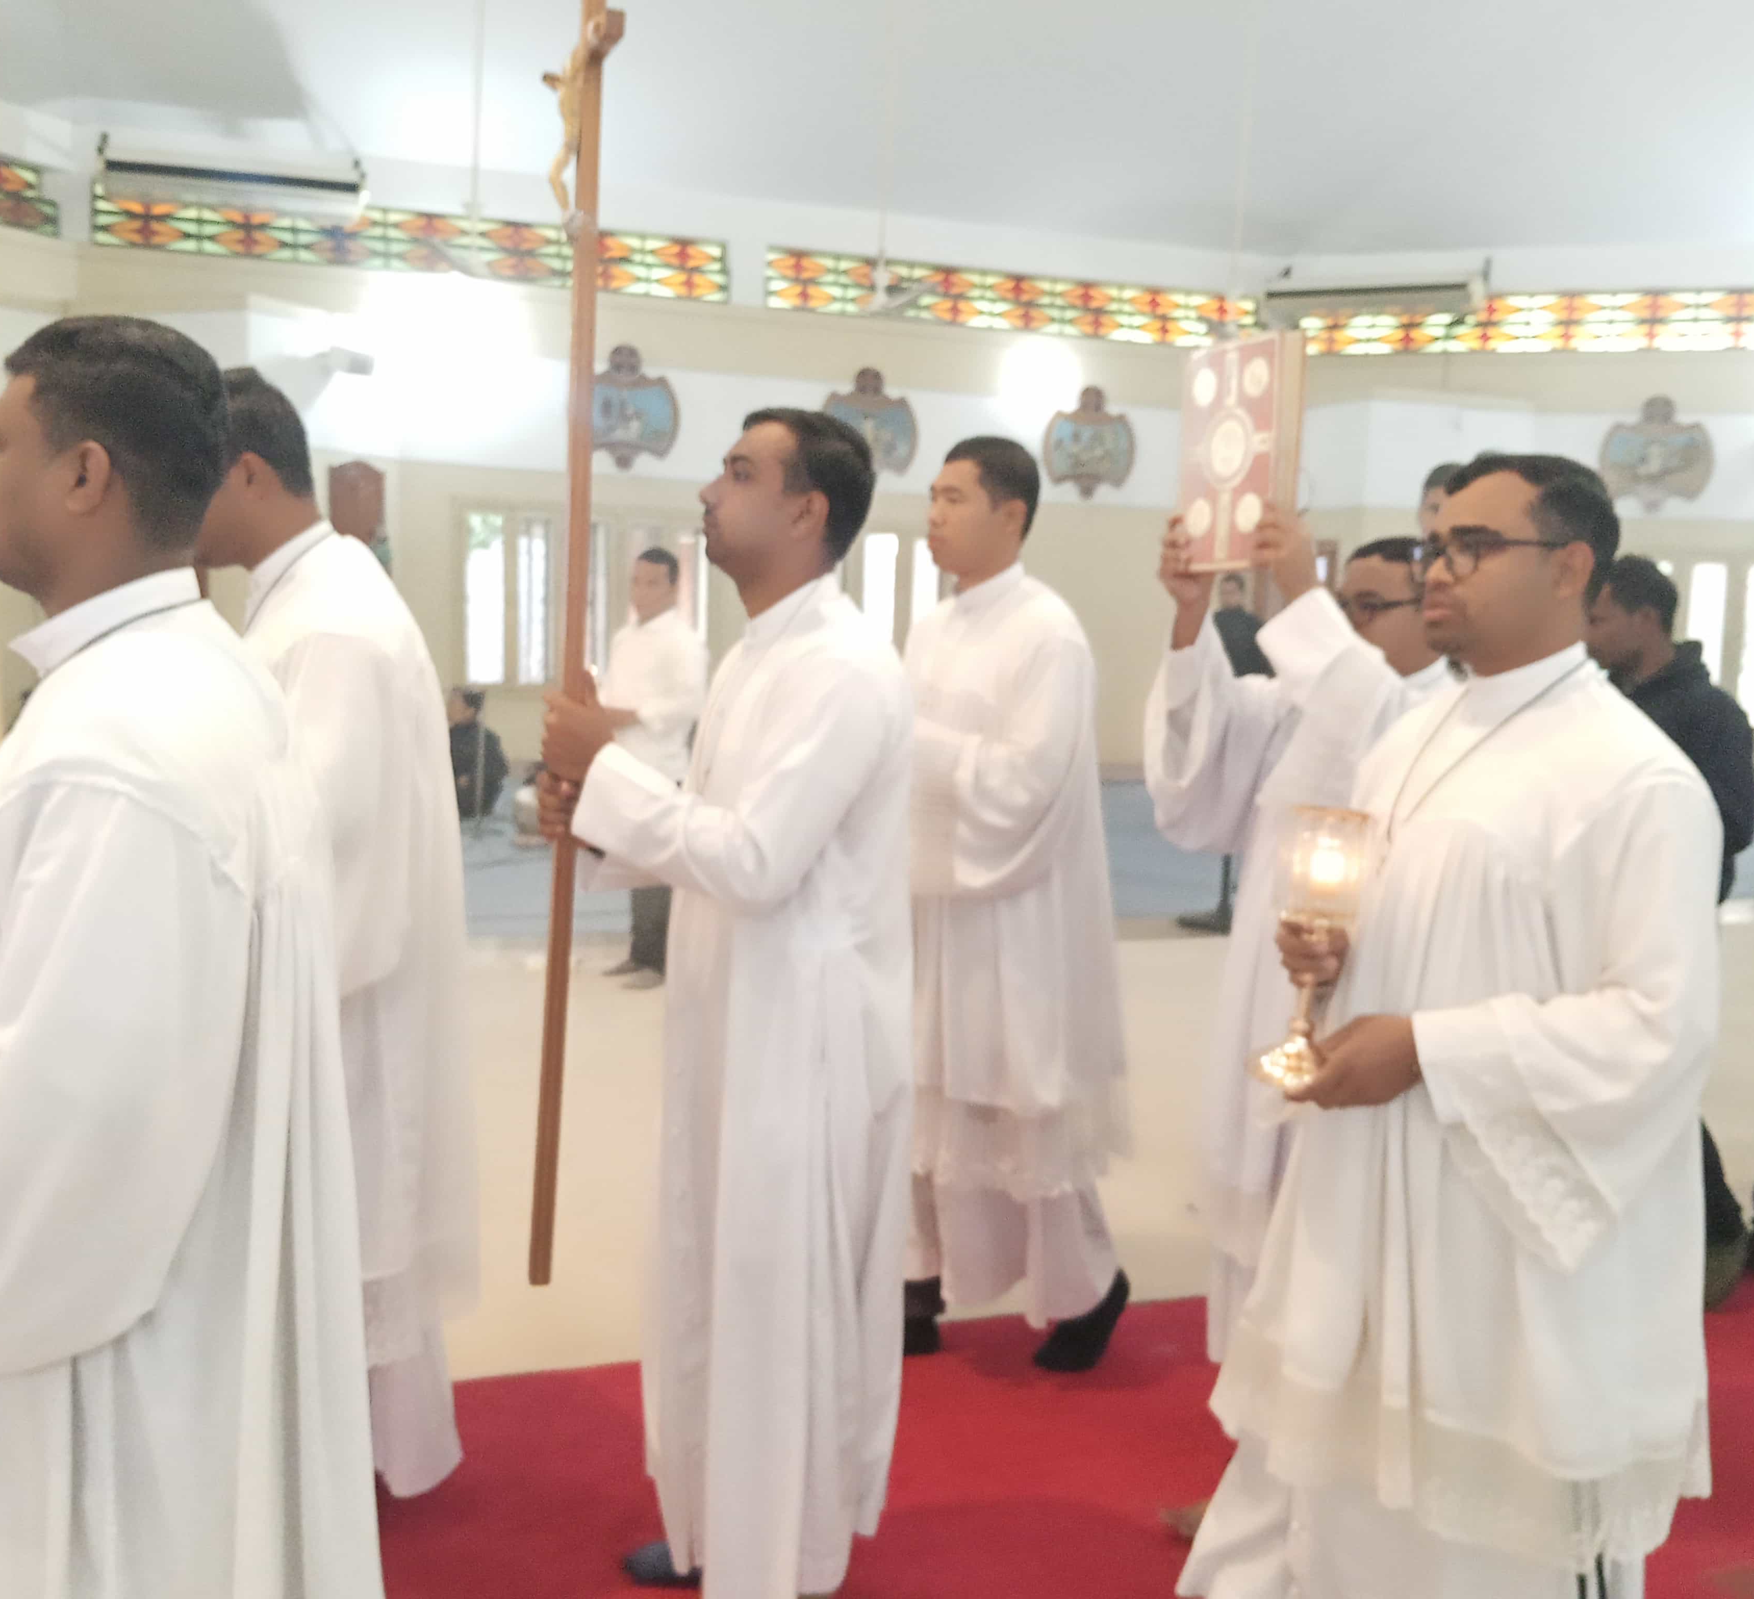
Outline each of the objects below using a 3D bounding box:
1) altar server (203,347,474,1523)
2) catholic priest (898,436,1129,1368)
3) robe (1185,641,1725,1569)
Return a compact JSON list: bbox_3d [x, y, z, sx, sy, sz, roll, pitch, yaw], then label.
[{"bbox_3d":[-0.840,0.216,2.420,0.530,1.680,0.570,1,4,-13],"label":"altar server"},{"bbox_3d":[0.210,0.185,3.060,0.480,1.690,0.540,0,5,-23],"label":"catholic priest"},{"bbox_3d":[0.681,0.442,1.950,0.540,1.270,0.580,-1,5,-27],"label":"robe"}]

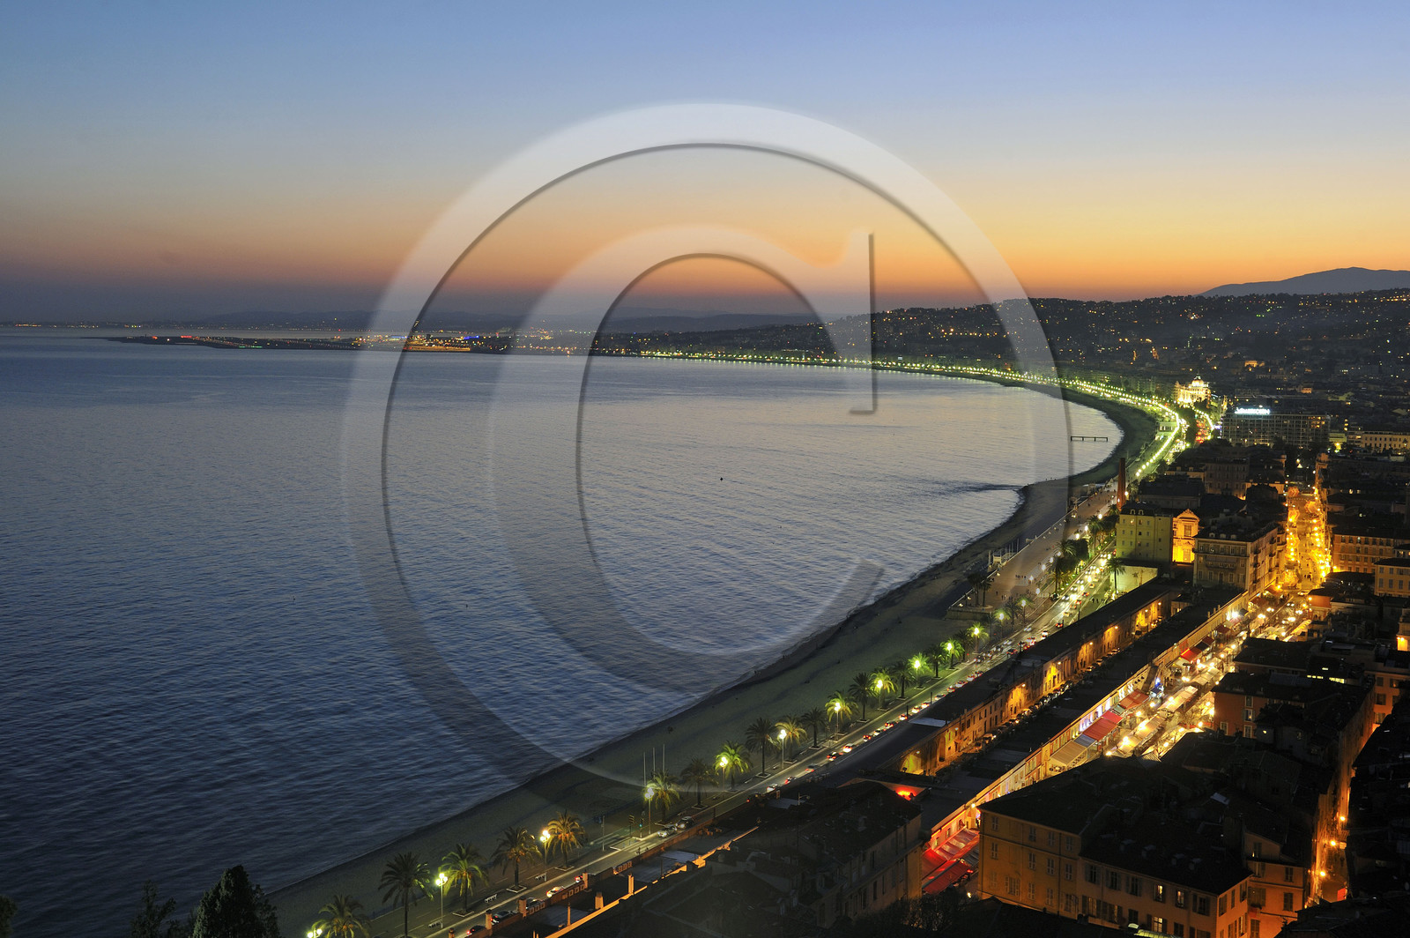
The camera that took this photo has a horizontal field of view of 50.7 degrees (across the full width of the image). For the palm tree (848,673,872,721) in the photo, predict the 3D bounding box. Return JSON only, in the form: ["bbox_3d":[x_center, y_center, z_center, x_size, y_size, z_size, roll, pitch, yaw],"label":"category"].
[{"bbox_3d":[34.270,49.130,319.620,6.300,10.160,6.300,1,6,6],"label":"palm tree"}]

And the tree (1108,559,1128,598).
[{"bbox_3d":[130.537,34.303,470.079,6.300,11.980,6.300,2,6,16],"label":"tree"}]

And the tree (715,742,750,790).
[{"bbox_3d":[5.407,54.623,274.111,6.400,9.570,6.400,0,6,0],"label":"tree"}]

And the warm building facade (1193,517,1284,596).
[{"bbox_3d":[162.440,28.210,453.260,15.000,25.000,38.000,4,7,33],"label":"warm building facade"}]

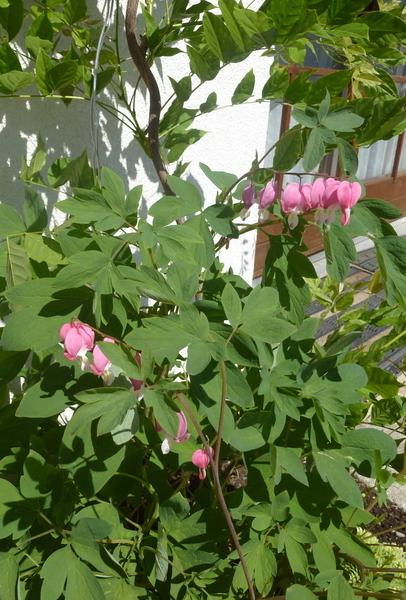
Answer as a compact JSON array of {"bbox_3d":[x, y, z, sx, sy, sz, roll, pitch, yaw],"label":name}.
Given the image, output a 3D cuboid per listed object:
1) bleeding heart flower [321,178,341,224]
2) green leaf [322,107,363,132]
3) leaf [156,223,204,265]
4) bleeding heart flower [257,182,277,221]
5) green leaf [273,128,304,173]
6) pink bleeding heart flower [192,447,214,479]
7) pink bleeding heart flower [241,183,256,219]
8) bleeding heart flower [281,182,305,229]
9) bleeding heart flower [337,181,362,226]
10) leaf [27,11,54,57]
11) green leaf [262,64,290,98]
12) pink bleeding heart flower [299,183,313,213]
[{"bbox_3d":[0.107,-0.082,0.460,0.020,0.037,0.021,7,21,12],"label":"bleeding heart flower"},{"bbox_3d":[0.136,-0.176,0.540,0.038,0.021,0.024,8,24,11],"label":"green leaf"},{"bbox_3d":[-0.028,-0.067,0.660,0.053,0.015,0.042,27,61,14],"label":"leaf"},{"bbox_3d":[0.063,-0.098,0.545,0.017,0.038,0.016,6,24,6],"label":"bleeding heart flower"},{"bbox_3d":[0.120,-0.210,0.780,0.043,0.065,0.030,5,21,7],"label":"green leaf"},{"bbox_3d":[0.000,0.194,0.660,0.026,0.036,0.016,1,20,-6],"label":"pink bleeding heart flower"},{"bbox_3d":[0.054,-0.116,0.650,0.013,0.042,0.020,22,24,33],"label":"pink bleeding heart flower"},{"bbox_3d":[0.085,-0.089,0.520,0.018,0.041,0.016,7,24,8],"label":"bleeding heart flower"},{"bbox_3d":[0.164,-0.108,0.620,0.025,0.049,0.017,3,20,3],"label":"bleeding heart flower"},{"bbox_3d":[-0.246,-0.404,0.840,0.042,0.070,0.030,-7,23,-24],"label":"leaf"},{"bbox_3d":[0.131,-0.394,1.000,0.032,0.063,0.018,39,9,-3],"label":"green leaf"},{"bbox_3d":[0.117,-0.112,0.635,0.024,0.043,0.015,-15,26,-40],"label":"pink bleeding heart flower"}]

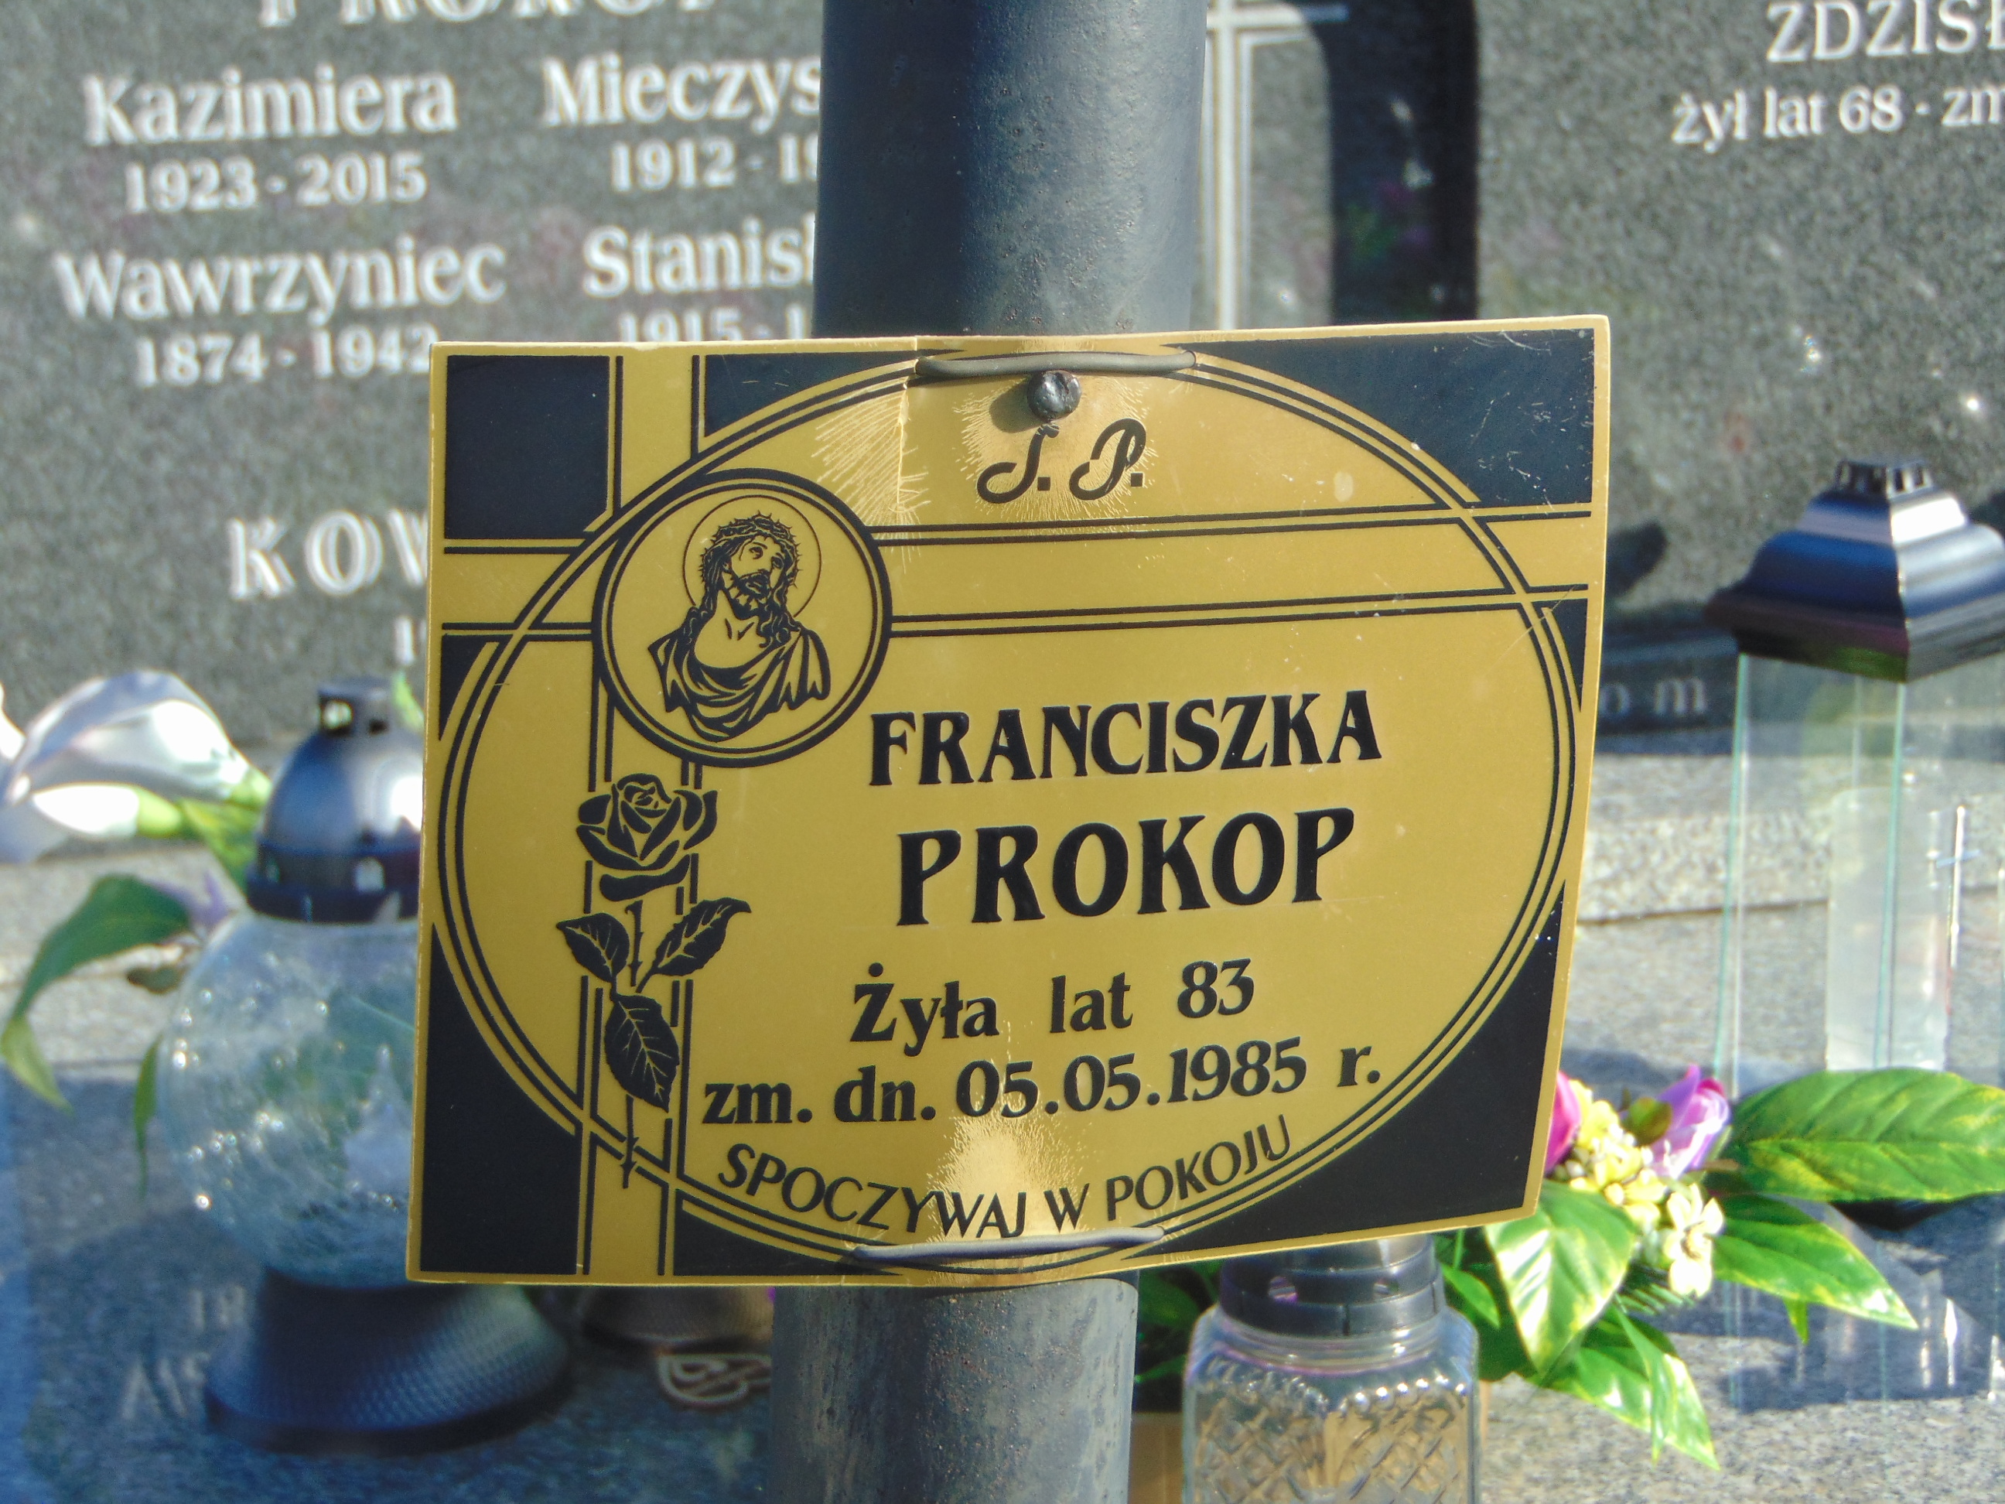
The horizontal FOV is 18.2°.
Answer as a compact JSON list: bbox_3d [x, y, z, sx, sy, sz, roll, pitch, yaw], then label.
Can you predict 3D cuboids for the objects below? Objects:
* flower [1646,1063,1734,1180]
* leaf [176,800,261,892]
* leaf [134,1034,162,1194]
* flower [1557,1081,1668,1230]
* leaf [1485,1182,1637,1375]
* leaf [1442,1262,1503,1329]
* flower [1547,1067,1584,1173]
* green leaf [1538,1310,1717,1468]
[{"bbox_3d":[0.213,0.115,1.940,0.026,0.034,0.026,8,13,-2],"label":"flower"},{"bbox_3d":[-0.272,0.033,2.200,0.026,0.038,0.016,-37,-10,-7],"label":"leaf"},{"bbox_3d":[-0.294,0.124,2.150,0.010,0.056,0.014,0,3,0],"label":"leaf"},{"bbox_3d":[0.187,0.125,1.930,0.035,0.044,0.033,0,13,0],"label":"flower"},{"bbox_3d":[0.168,0.158,1.880,0.046,0.066,0.018,3,-25,1],"label":"leaf"},{"bbox_3d":[0.141,0.164,1.900,0.015,0.029,0.010,-39,-9,-8],"label":"leaf"},{"bbox_3d":[0.168,0.113,1.930,0.025,0.033,0.025,10,13,-2],"label":"flower"},{"bbox_3d":[0.190,0.194,1.900,0.068,0.040,0.018,41,-13,11],"label":"green leaf"}]

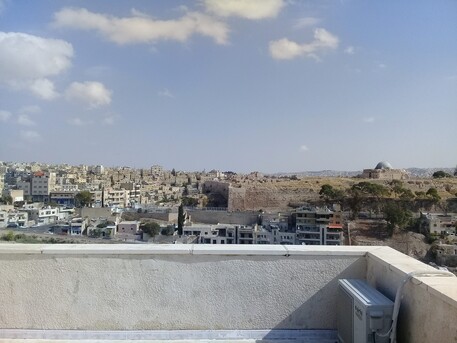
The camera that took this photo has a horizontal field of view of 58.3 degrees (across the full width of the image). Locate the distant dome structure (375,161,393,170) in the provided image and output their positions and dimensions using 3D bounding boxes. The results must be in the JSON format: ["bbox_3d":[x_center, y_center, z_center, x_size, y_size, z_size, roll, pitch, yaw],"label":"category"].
[{"bbox_3d":[125.100,-4.675,330.000,13.400,7.400,13.400,0,0,21],"label":"distant dome structure"}]

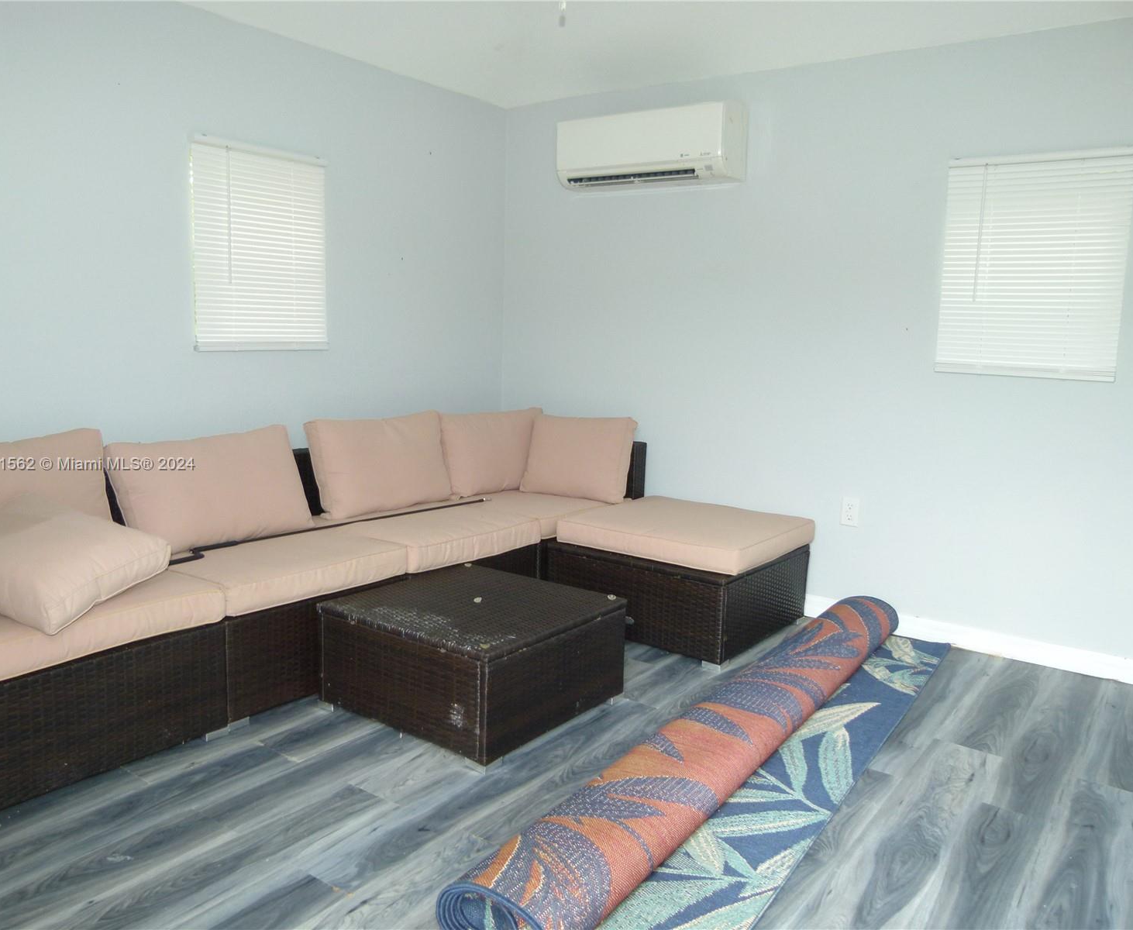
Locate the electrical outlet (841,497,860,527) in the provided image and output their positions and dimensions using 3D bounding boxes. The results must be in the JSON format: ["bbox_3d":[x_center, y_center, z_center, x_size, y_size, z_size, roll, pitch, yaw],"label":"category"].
[{"bbox_3d":[1.151,0.191,3.632,0.070,0.115,0.010,7,11,34],"label":"electrical outlet"}]

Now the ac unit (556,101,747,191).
[{"bbox_3d":[0.352,-1.349,3.831,0.800,0.290,0.236,7,11,34],"label":"ac unit"}]

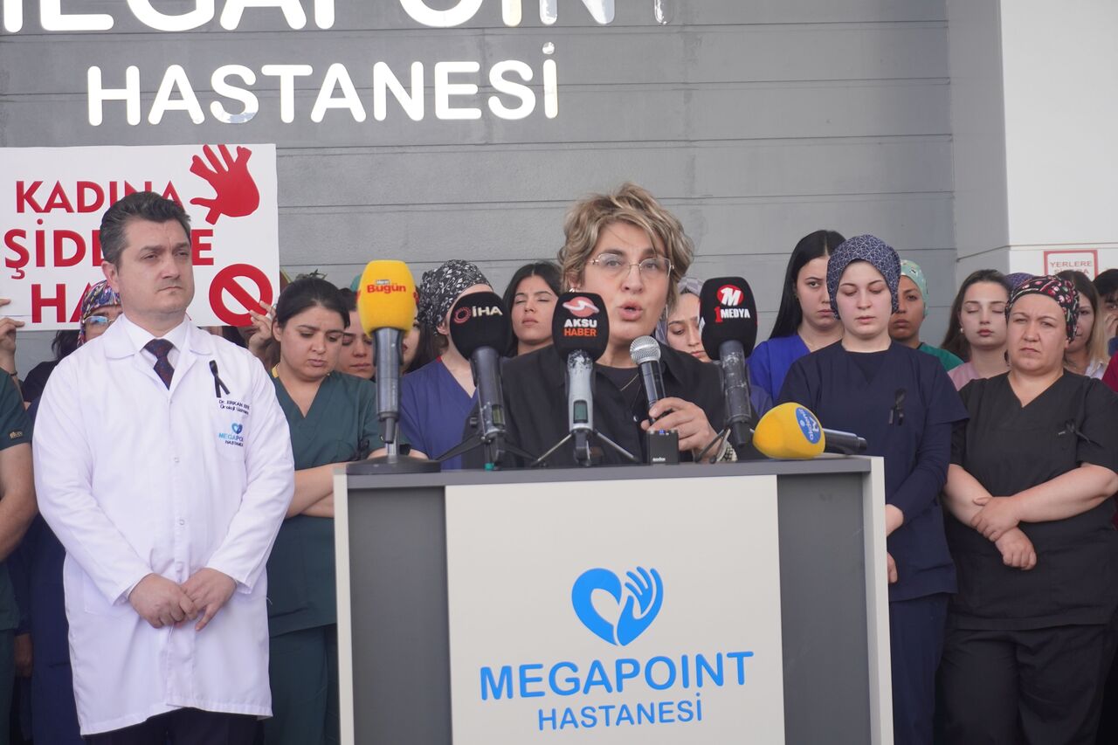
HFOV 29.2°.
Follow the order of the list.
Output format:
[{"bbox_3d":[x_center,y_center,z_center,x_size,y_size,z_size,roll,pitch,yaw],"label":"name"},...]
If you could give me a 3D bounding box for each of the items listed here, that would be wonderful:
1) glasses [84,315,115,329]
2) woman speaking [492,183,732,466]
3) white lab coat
[{"bbox_3d":[-1.083,-0.125,5.168,0.138,0.040,0.140,-1,2,-14],"label":"glasses"},{"bbox_3d":[0.114,0.509,3.473,0.500,1.630,0.380,-1,-2,-9],"label":"woman speaking"},{"bbox_3d":[-0.825,0.314,4.470,0.530,0.870,0.340,-1,-2,-22],"label":"white lab coat"}]

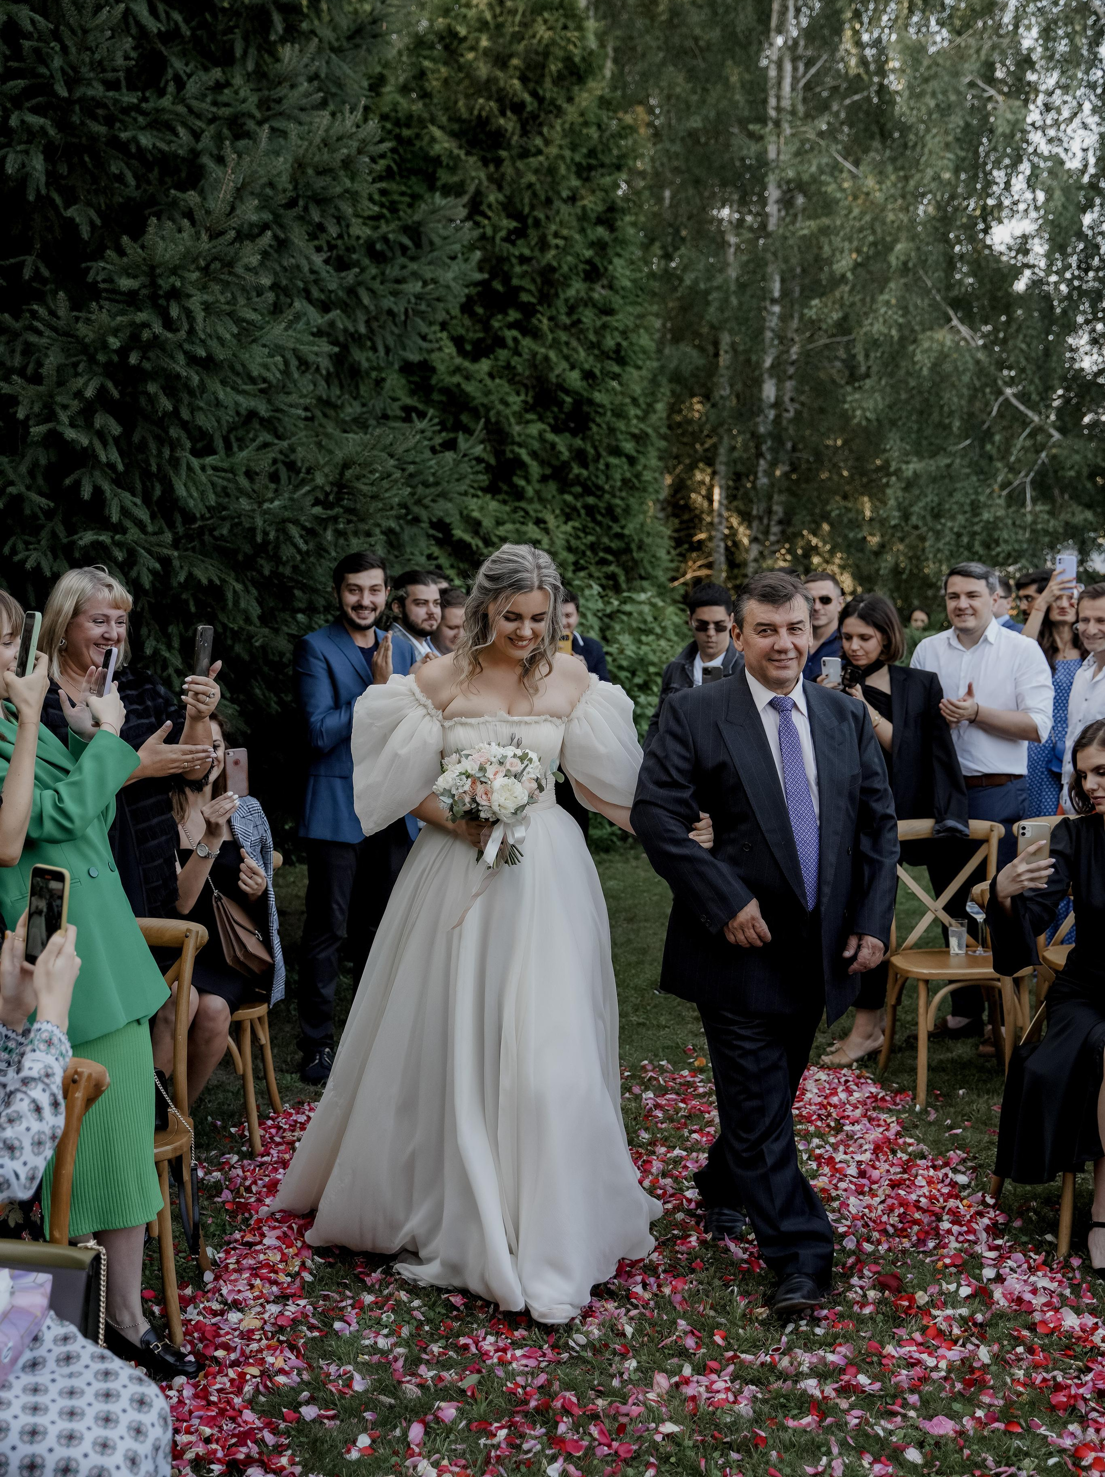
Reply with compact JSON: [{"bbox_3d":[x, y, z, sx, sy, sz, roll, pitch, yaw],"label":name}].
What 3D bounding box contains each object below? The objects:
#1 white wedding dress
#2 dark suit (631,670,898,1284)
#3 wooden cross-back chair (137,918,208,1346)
[{"bbox_3d":[-0.228,0.567,4.251,1.015,1.468,0.916,-1,4,-6],"label":"white wedding dress"},{"bbox_3d":[0.520,0.540,4.072,0.650,1.468,0.492,-2,4,-10],"label":"dark suit"},{"bbox_3d":[-1.045,0.905,3.854,0.478,0.877,0.502,-1,4,-8],"label":"wooden cross-back chair"}]

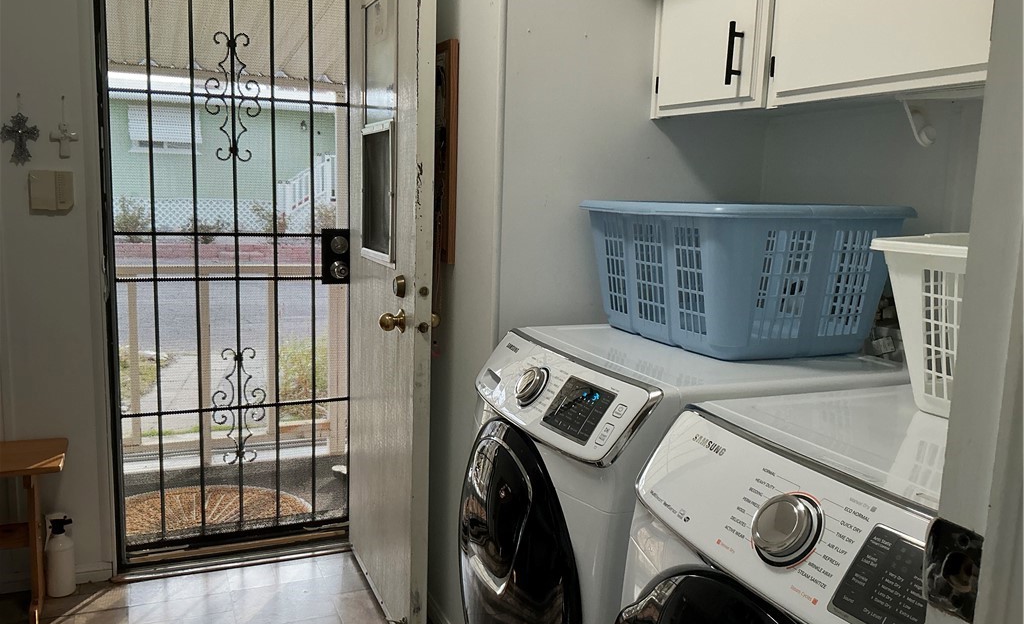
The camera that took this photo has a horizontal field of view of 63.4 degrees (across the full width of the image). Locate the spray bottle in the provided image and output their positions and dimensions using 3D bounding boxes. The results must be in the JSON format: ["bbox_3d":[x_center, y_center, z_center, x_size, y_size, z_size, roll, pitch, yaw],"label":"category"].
[{"bbox_3d":[-1.411,0.753,2.586,0.088,0.262,0.080,-2,9,-23],"label":"spray bottle"}]

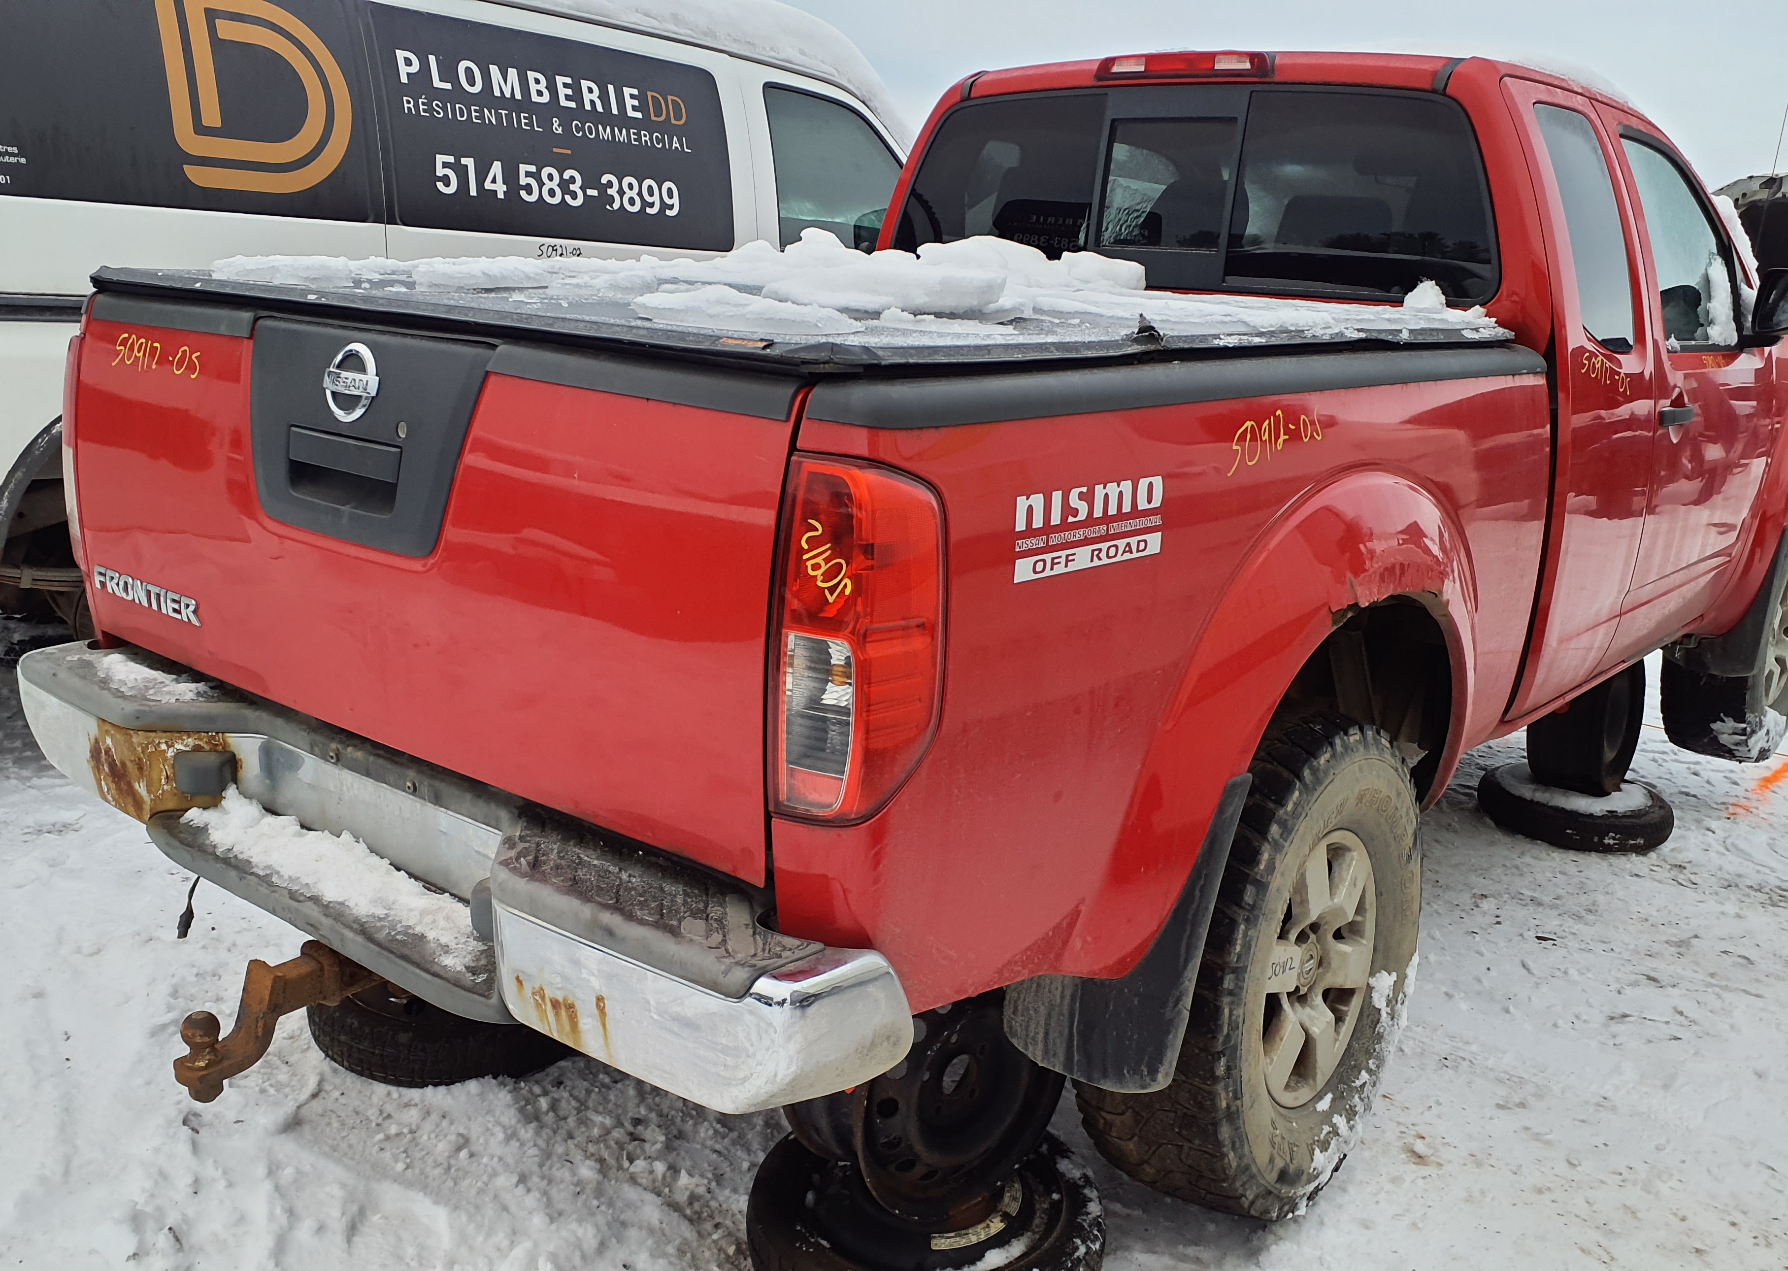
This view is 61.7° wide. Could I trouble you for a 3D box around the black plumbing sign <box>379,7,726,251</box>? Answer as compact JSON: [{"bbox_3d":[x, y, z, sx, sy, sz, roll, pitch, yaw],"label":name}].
[{"bbox_3d":[-0.965,-1.461,4.407,0.050,0.580,1.190,-1,7,42],"label":"black plumbing sign"}]

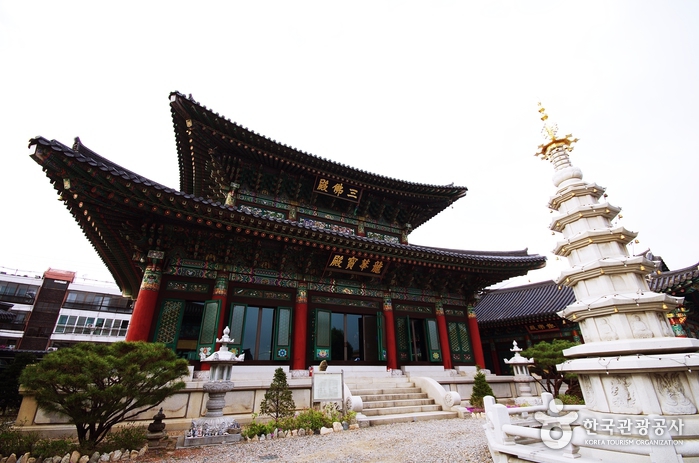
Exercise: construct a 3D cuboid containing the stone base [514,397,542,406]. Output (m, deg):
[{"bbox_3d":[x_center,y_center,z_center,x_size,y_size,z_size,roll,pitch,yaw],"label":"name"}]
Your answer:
[{"bbox_3d":[8.010,7.589,12.963,1.150,0.420,1.150,11,-28,-23],"label":"stone base"}]

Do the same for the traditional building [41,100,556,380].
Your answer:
[{"bbox_3d":[-2.174,2.349,22.479,27.100,15.700,17.500,11,-28,-23],"label":"traditional building"}]

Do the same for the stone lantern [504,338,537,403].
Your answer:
[{"bbox_3d":[8.000,6.516,13.479,1.200,2.740,1.200,11,-28,-23],"label":"stone lantern"}]

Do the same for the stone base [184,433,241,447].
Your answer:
[{"bbox_3d":[-3.651,5.459,7.768,1.300,0.170,1.300,11,-28,-23],"label":"stone base"}]

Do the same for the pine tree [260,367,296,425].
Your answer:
[{"bbox_3d":[-2.316,5.458,9.797,1.170,1.620,1.170,11,-28,-23],"label":"pine tree"}]

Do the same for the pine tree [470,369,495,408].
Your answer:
[{"bbox_3d":[6.015,7.049,13.211,1.150,1.630,1.150,11,-28,-23],"label":"pine tree"}]

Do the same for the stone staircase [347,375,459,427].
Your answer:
[{"bbox_3d":[1.846,6.463,11.339,4.350,1.370,2.400,11,-28,-23],"label":"stone staircase"}]

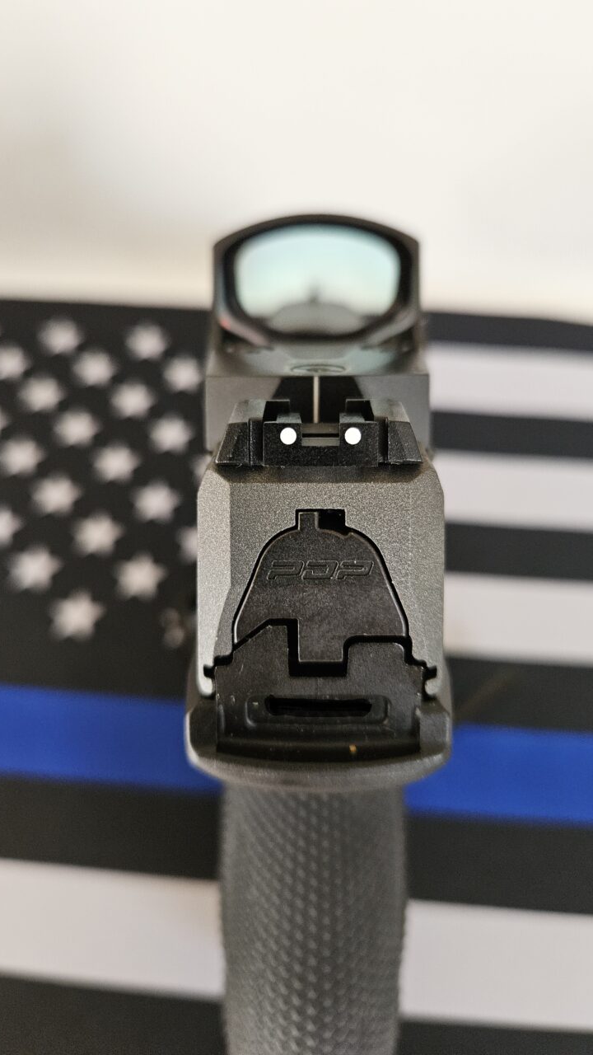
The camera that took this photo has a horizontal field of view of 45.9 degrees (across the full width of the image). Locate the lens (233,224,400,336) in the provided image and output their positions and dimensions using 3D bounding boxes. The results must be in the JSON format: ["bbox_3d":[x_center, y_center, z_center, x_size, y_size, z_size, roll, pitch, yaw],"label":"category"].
[{"bbox_3d":[0.003,-0.038,0.107,0.026,0.017,0.005,0,25,0],"label":"lens"}]

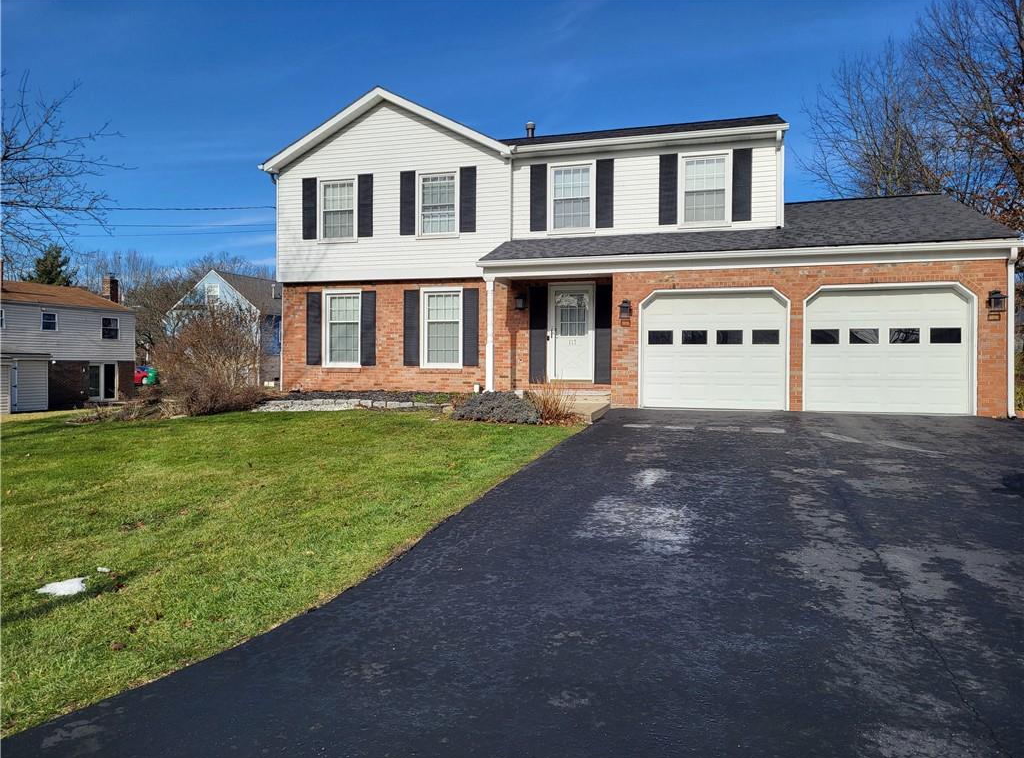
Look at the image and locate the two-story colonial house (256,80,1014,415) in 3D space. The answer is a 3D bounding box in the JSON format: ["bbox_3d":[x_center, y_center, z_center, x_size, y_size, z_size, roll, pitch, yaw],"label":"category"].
[{"bbox_3d":[2.433,-3.043,19.613,15.396,7.079,10.573,1,1,18],"label":"two-story colonial house"}]

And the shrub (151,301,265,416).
[{"bbox_3d":[-7.130,-0.520,18.000,2.600,2.550,2.500,1,1,18],"label":"shrub"}]

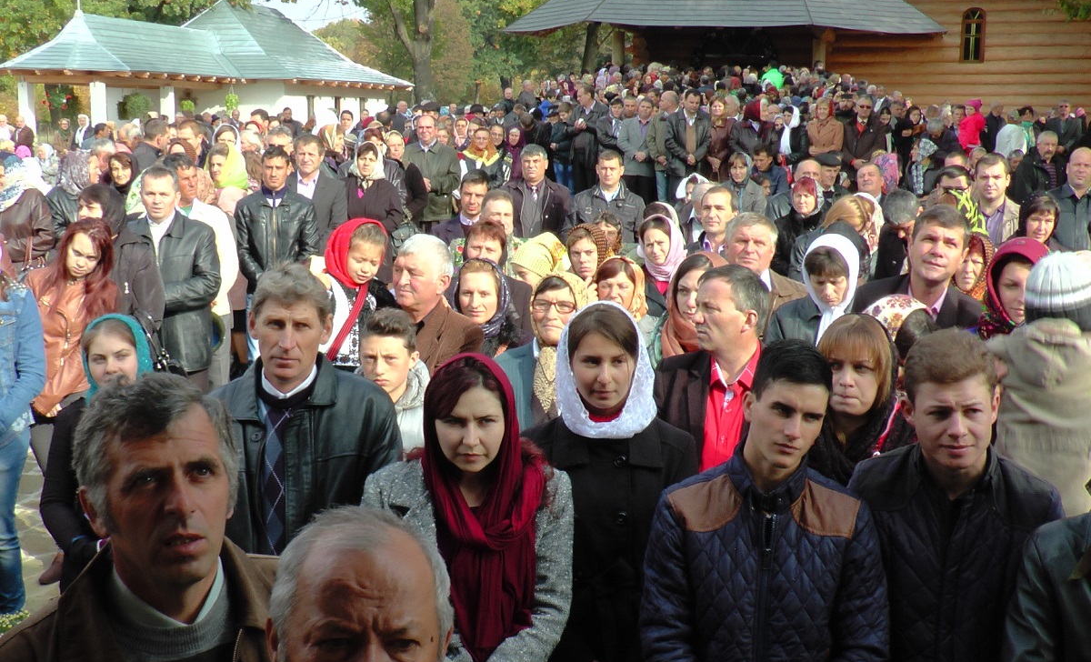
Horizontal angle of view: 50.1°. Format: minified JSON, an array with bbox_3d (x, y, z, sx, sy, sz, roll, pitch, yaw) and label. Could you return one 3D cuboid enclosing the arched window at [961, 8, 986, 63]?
[{"bbox_3d":[10.088,-6.979,27.500,0.580,1.270,0.150,1,9,3],"label":"arched window"}]

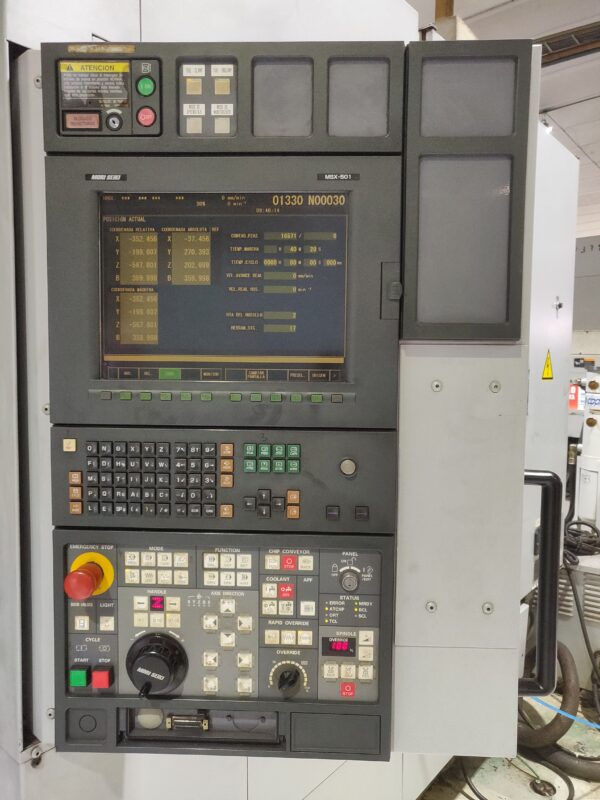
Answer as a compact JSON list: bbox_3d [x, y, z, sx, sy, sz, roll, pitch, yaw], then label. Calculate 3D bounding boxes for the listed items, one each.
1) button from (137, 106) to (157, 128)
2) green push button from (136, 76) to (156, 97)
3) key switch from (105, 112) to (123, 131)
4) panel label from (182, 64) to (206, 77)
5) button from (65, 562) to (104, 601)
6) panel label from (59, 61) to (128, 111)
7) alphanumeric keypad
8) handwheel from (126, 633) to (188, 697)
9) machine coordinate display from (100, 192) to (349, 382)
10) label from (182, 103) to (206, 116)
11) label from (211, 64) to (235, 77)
[{"bbox_3d":[-0.172,-0.317,0.648,0.022,0.022,0.013,1,4,2],"label":"button"},{"bbox_3d":[-0.172,-0.350,0.646,0.022,0.022,0.013,1,4,2],"label":"green push button"},{"bbox_3d":[-0.208,-0.312,0.650,0.019,0.019,0.013,1,4,2],"label":"key switch"},{"bbox_3d":[-0.119,-0.373,0.656,0.025,0.013,0.002,1,4,2],"label":"panel label"},{"bbox_3d":[-0.249,0.210,0.672,0.034,0.034,0.042,1,4,2],"label":"button"},{"bbox_3d":[-0.232,-0.357,0.655,0.079,0.051,0.002,1,4,2],"label":"panel label"},{"bbox_3d":[-0.167,0.091,0.672,0.163,0.089,0.010,1,4,2],"label":"alphanumeric keypad"},{"bbox_3d":[-0.170,0.315,0.670,0.074,0.074,0.053,1,4,2],"label":"handwheel"},{"bbox_3d":[-0.086,-0.129,0.670,0.285,0.214,0.015,1,4,2],"label":"machine coordinate display"},{"bbox_3d":[-0.120,-0.330,0.658,0.025,0.012,0.002,1,4,2],"label":"label"},{"bbox_3d":[-0.087,-0.372,0.655,0.025,0.013,0.002,1,4,2],"label":"label"}]

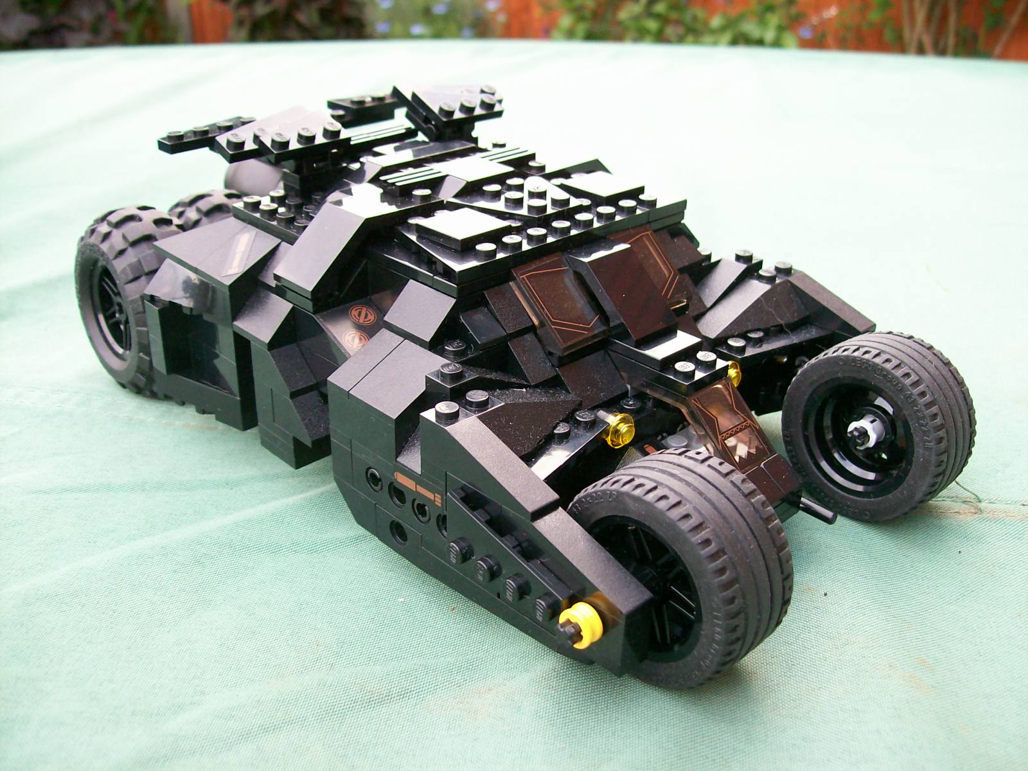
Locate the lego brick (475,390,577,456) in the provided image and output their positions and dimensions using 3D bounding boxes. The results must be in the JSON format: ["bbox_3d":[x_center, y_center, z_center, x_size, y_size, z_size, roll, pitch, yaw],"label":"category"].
[{"bbox_3d":[0.004,0.005,0.225,0.032,0.010,0.016,-23,36,-38],"label":"lego brick"}]

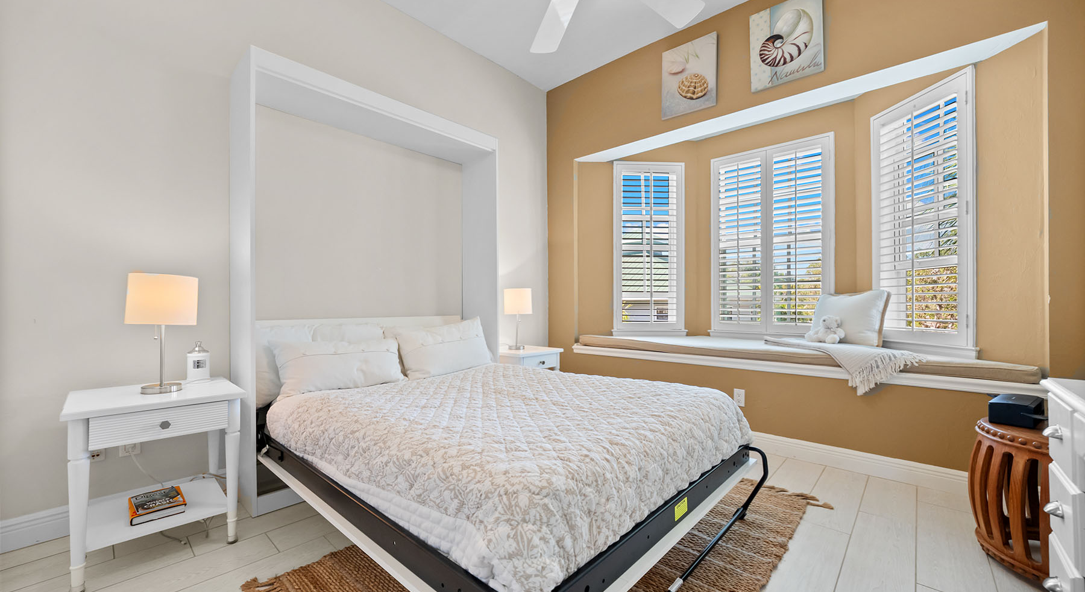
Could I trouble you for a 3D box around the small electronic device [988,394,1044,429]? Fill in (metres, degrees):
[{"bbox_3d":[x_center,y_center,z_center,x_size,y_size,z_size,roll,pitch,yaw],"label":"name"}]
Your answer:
[{"bbox_3d":[1.965,0.477,1.625,0.210,0.085,0.120,0,-1,-36],"label":"small electronic device"}]

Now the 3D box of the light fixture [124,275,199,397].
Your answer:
[{"bbox_3d":[-1.611,0.159,1.657,0.219,0.490,0.219,0,0,43],"label":"light fixture"}]

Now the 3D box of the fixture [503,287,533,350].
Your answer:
[{"bbox_3d":[-0.208,0.196,3.320,0.240,0.520,0.240,0,0,0],"label":"fixture"}]

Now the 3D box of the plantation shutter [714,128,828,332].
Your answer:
[{"bbox_3d":[1.907,-0.472,3.315,0.880,1.535,0.060,-1,-1,41],"label":"plantation shutter"}]

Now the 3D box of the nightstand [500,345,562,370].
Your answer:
[{"bbox_3d":[-0.151,0.735,3.173,0.443,0.610,0.448,0,0,42],"label":"nightstand"}]

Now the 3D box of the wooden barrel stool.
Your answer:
[{"bbox_3d":[1.925,0.768,1.478,0.430,0.495,0.430,0,-1,-38],"label":"wooden barrel stool"}]

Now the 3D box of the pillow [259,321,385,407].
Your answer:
[{"bbox_3d":[-1.205,0.352,2.190,0.650,0.400,0.180,0,-23,-46],"label":"pillow"}]

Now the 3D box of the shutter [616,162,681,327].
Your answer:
[{"bbox_3d":[1.000,-0.466,3.665,0.622,1.520,0.060,0,0,-5],"label":"shutter"}]

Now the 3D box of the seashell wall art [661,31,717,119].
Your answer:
[{"bbox_3d":[1.095,-1.640,2.946,0.411,0.521,0.028,0,0,41],"label":"seashell wall art"}]

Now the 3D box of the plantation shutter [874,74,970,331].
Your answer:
[{"bbox_3d":[2.318,-0.465,2.434,0.050,1.511,0.587,0,0,-2],"label":"plantation shutter"}]

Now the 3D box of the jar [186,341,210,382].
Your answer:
[{"bbox_3d":[-1.695,0.323,1.930,0.088,0.200,0.088,-1,-1,44],"label":"jar"}]

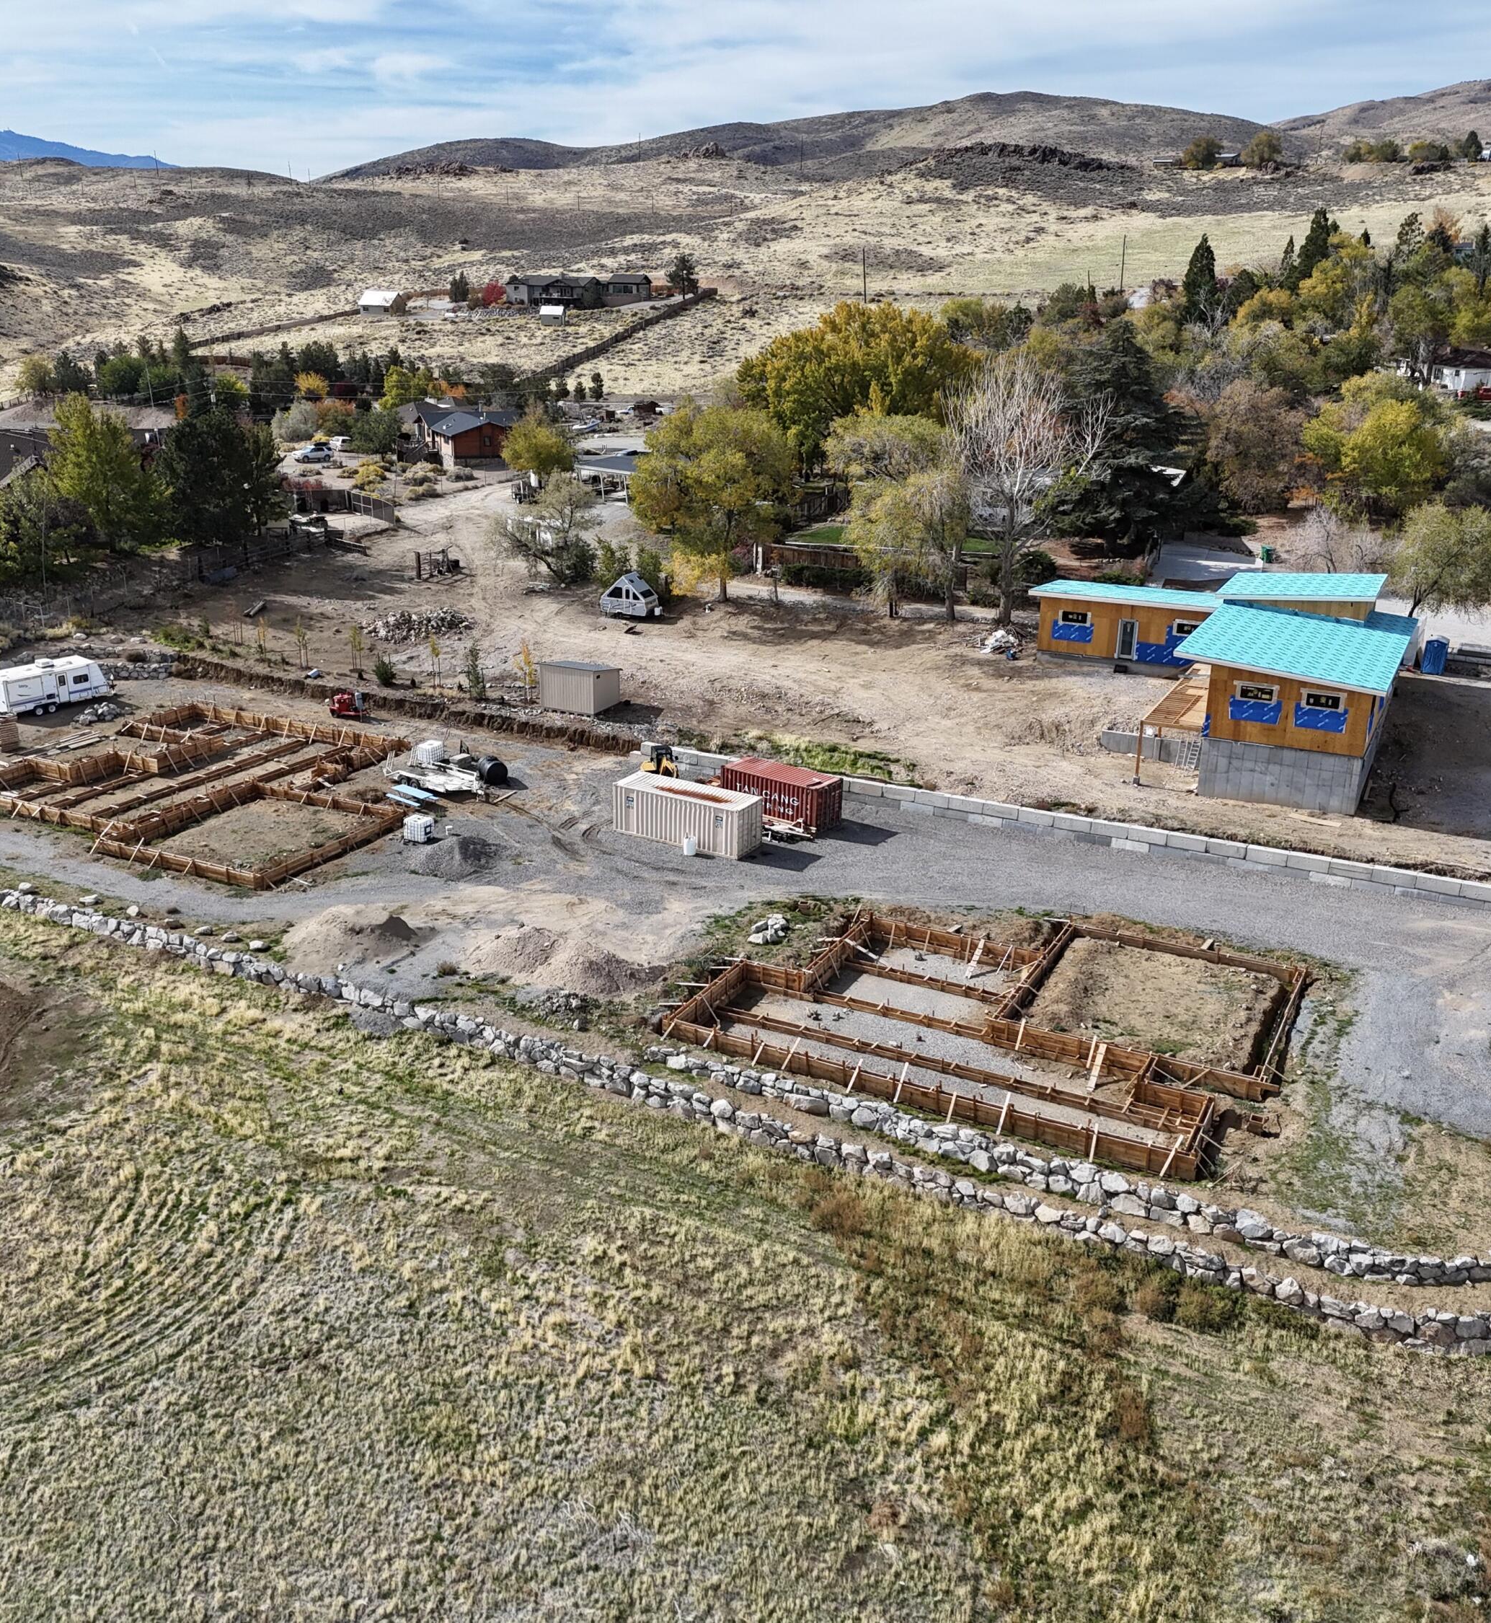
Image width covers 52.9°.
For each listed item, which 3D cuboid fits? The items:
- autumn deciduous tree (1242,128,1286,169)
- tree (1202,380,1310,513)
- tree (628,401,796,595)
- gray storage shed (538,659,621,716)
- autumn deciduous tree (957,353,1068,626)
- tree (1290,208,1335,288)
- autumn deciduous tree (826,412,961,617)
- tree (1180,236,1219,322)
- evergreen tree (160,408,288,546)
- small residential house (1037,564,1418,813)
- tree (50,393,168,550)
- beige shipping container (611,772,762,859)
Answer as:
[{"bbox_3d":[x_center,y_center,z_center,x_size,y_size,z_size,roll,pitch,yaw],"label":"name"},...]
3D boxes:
[{"bbox_3d":[179.143,-229.159,517.881,15.350,12.570,14.880,1,20,0],"label":"autumn deciduous tree"},{"bbox_3d":[43.387,-31.054,127.293,9.030,10.790,8.760,1,20,0],"label":"tree"},{"bbox_3d":[-2.565,-23.052,111.065,12.160,14.590,11.790,1,20,0],"label":"tree"},{"bbox_3d":[-10.195,-8.041,94.953,3.900,2.850,3.700,10,22,26],"label":"gray storage shed"},{"bbox_3d":[17.793,-21.012,99.105,7.800,17.604,7.800,0,19,0],"label":"autumn deciduous tree"},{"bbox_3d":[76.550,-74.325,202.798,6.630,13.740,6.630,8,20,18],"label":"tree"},{"bbox_3d":[10.417,-20.855,105.659,9.450,14.170,9.160,1,20,0],"label":"autumn deciduous tree"},{"bbox_3d":[61.883,-71.899,204.039,4.800,11.925,4.800,0,19,0],"label":"tree"},{"bbox_3d":[-43.694,-27.852,125.199,9.600,10.950,9.600,0,19,0],"label":"evergreen tree"},{"bbox_3d":[26.109,-8.393,86.764,22.200,8.200,22.800,10,21,26],"label":"small residential house"},{"bbox_3d":[-51.692,-27.449,122.012,9.200,12.410,9.200,-6,20,-22],"label":"tree"},{"bbox_3d":[-2.960,0.120,76.200,7.450,2.540,2.440,12,23,29],"label":"beige shipping container"}]

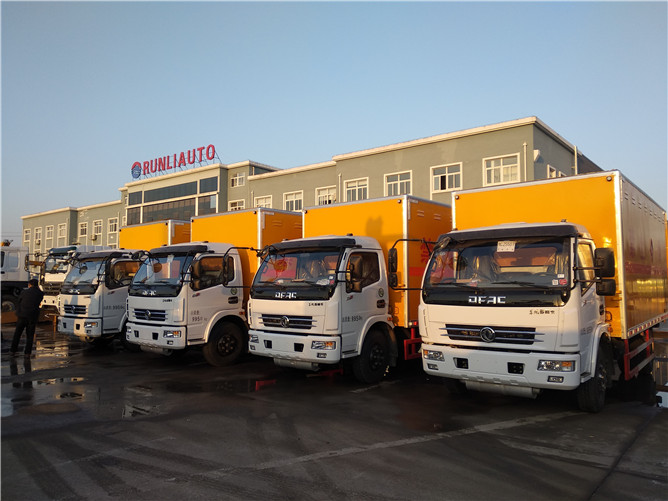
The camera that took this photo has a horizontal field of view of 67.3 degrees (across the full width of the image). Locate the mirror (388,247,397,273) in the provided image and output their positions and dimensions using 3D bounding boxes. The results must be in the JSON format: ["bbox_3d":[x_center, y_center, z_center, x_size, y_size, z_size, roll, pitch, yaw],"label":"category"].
[{"bbox_3d":[0.775,0.132,6.599,0.080,0.330,0.190,1,-4,-18],"label":"mirror"}]

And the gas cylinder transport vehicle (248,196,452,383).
[{"bbox_3d":[1.361,0.714,10.365,2.400,3.070,6.830,-3,-5,39],"label":"gas cylinder transport vehicle"}]

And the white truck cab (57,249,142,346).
[{"bbox_3d":[-5.397,1.181,12.145,2.100,2.420,1.750,-3,-4,36],"label":"white truck cab"}]

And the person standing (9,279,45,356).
[{"bbox_3d":[-6.818,1.485,11.185,0.600,1.690,0.430,1,-4,-22],"label":"person standing"}]

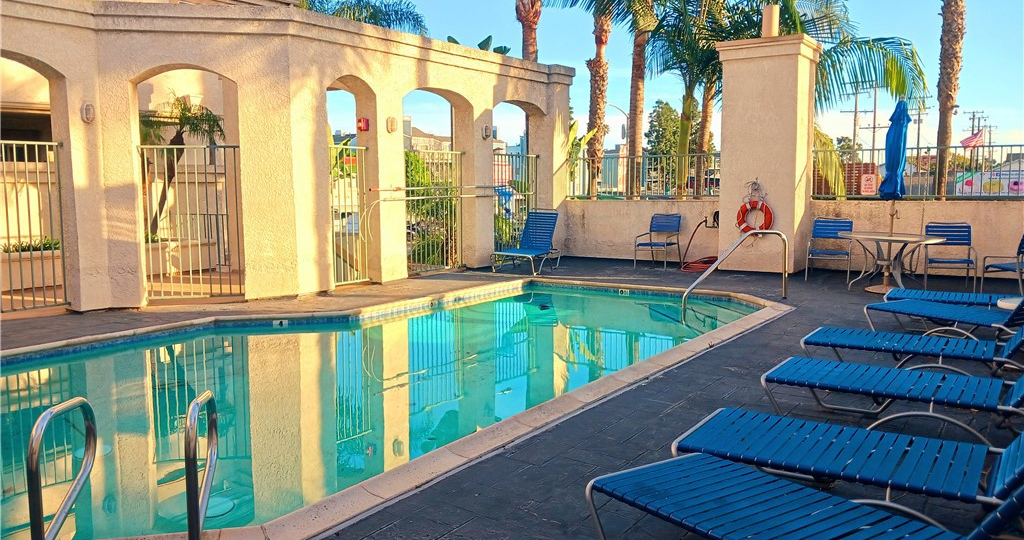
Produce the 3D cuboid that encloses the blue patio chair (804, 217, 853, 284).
[{"bbox_3d":[4.539,-0.281,11.287,0.580,0.850,0.650,3,7,32],"label":"blue patio chair"}]

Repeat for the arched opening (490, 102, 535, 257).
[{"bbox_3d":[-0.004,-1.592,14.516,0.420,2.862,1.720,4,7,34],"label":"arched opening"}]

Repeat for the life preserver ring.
[{"bbox_3d":[3.762,-0.824,12.366,0.570,0.570,0.110,4,7,34],"label":"life preserver ring"}]

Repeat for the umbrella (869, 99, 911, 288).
[{"bbox_3d":[4.847,-0.963,10.148,0.460,2.440,0.460,4,7,34],"label":"umbrella"}]

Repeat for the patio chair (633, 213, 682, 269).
[{"bbox_3d":[2.442,-0.469,13.246,0.580,0.850,0.650,4,7,34],"label":"patio chair"}]

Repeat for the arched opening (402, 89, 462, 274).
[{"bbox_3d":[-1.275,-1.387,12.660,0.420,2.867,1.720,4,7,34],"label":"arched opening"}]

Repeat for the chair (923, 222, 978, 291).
[{"bbox_3d":[5.671,-0.180,10.283,0.580,0.830,0.650,3,7,28],"label":"chair"}]

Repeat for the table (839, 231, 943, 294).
[{"bbox_3d":[4.815,-0.102,10.238,1.330,0.710,1.330,4,7,34],"label":"table"}]

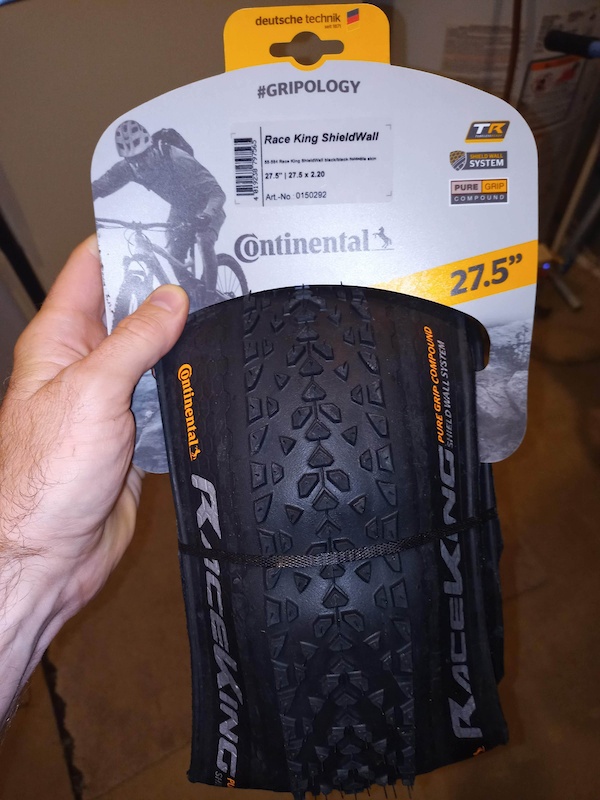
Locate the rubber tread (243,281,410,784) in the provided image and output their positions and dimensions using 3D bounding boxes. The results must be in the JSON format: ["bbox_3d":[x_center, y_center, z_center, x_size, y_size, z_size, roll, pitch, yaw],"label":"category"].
[{"bbox_3d":[0.015,0.066,0.281,0.062,0.235,0.043,-6,1,0],"label":"rubber tread"}]

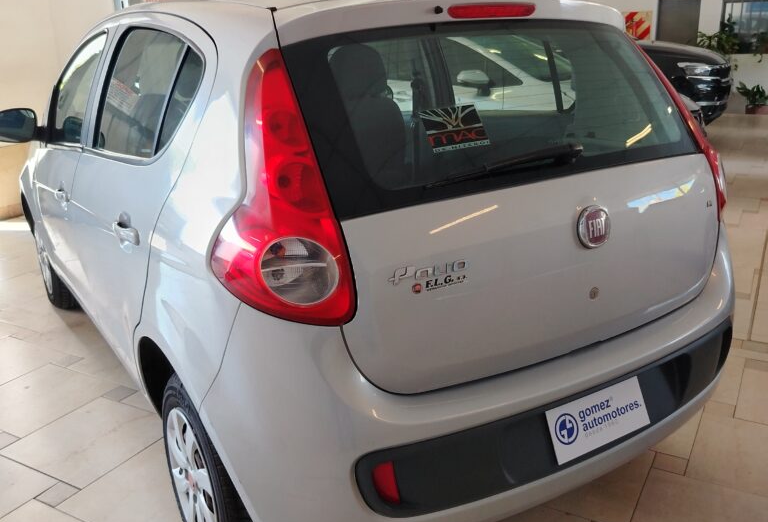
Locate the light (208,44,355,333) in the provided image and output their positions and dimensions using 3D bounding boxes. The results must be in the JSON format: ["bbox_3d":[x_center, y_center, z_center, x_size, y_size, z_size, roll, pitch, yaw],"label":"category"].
[{"bbox_3d":[-0.219,-0.136,1.366,0.253,0.520,0.316,-8,19,-19],"label":"light"}]

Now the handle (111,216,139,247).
[{"bbox_3d":[-0.658,-0.071,1.812,0.045,0.050,0.180,-13,21,-31],"label":"handle"}]

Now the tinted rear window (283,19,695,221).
[{"bbox_3d":[0.327,-0.376,1.670,1.109,0.451,0.087,-13,-17,-31],"label":"tinted rear window"}]

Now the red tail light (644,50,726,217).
[{"bbox_3d":[0.899,-0.400,2.061,0.250,0.520,0.340,-13,21,-31],"label":"red tail light"}]

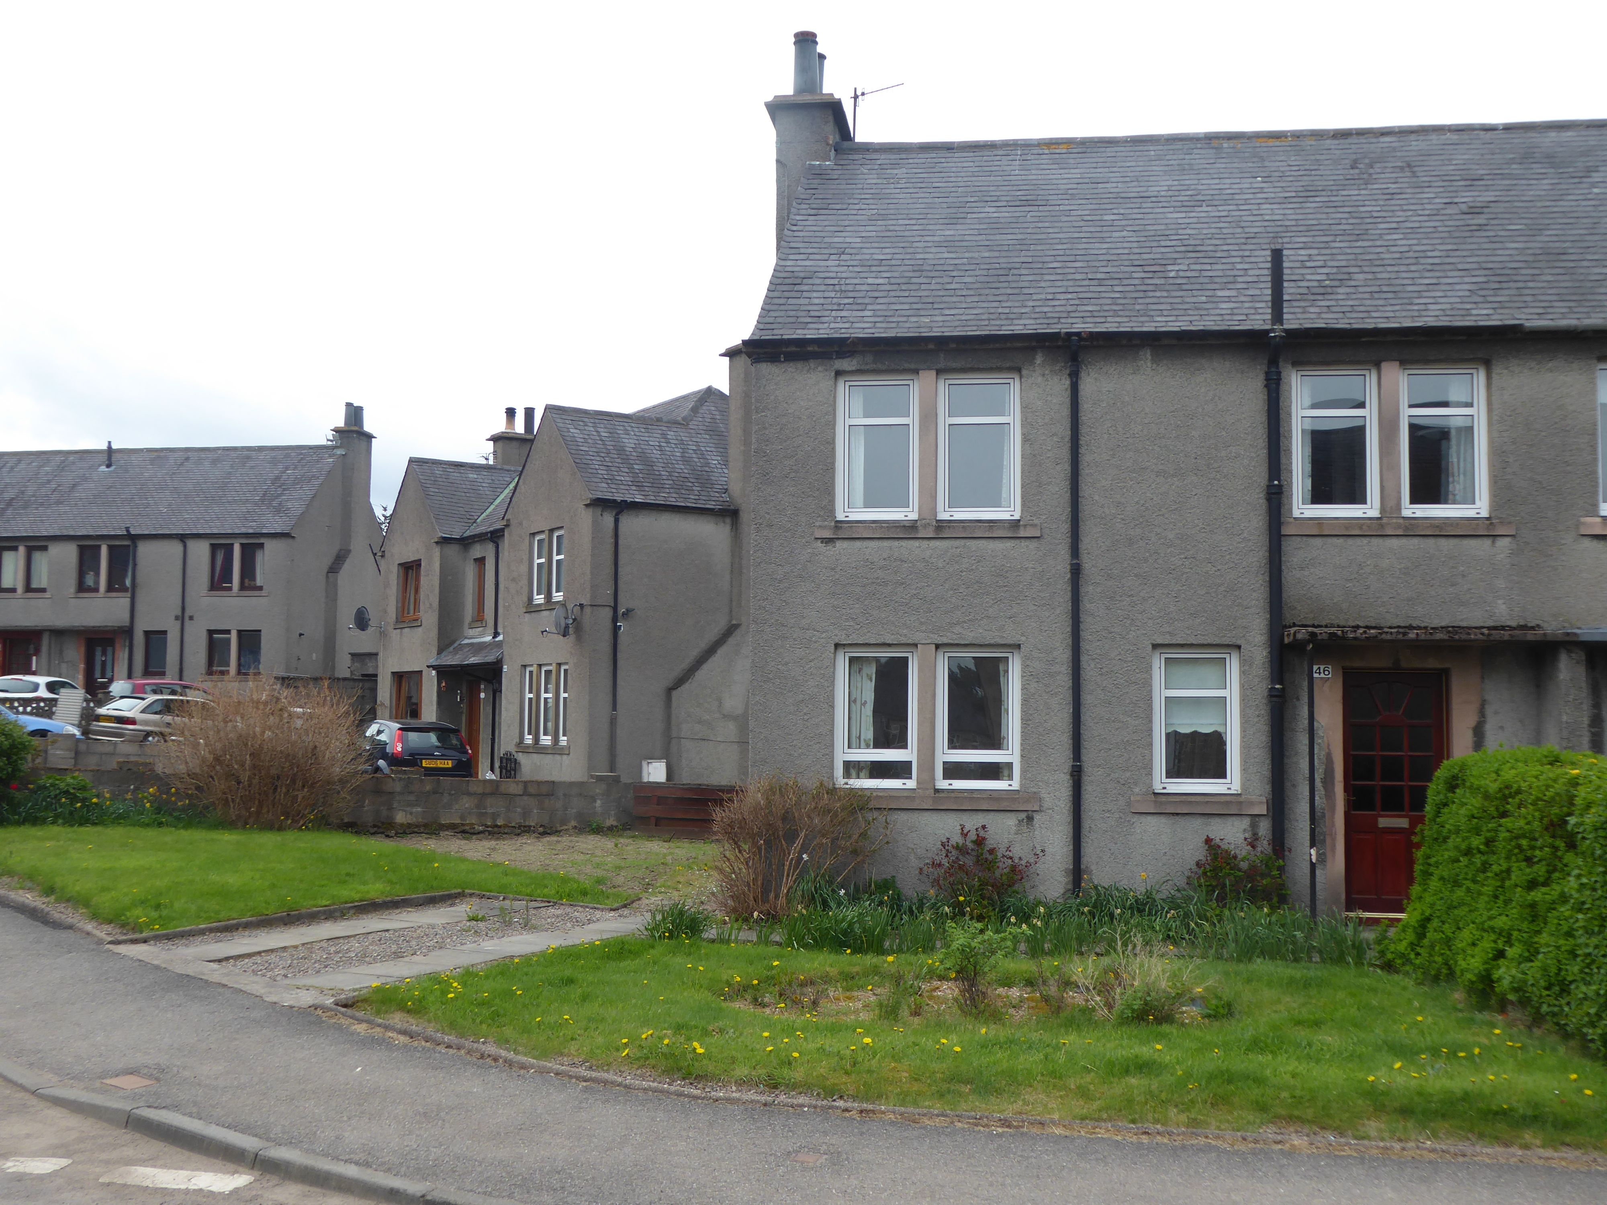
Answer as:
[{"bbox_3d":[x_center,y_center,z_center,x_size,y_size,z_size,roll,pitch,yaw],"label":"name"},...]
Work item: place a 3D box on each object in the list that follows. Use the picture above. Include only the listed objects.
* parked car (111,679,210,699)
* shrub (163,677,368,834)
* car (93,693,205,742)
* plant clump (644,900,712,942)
[{"bbox_3d":[-15.988,2.732,43.237,1.700,1.460,4.000,-2,-5,34],"label":"parked car"},{"bbox_3d":[-7.567,2.136,23.400,2.850,2.050,2.600,2,-4,-18],"label":"shrub"},{"bbox_3d":[-14.096,2.865,38.066,1.700,1.420,4.100,-2,-5,35],"label":"car"},{"bbox_3d":[-0.939,2.380,12.500,0.520,0.340,0.500,1,-4,-4],"label":"plant clump"}]

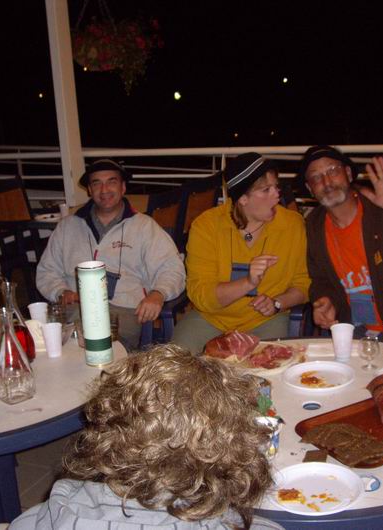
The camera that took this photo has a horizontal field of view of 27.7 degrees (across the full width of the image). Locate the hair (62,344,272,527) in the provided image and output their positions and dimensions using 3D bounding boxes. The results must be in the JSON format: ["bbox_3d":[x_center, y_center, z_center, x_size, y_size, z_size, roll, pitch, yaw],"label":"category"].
[{"bbox_3d":[-0.032,0.239,1.080,0.270,0.220,0.230,-2,14,12],"label":"hair"}]

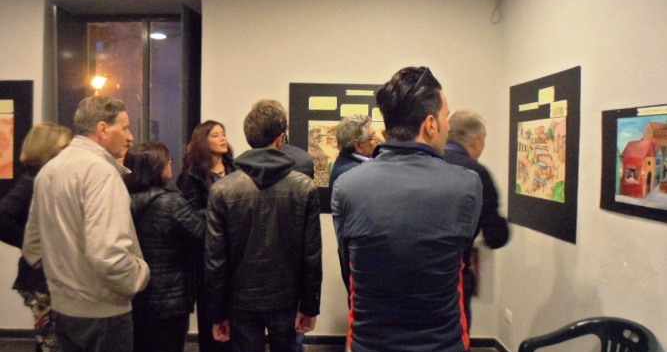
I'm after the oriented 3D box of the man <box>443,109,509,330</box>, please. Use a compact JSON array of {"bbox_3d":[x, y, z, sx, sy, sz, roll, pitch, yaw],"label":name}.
[{"bbox_3d":[0.596,0.534,2.460,0.530,1.703,0.400,3,3,37],"label":"man"}]

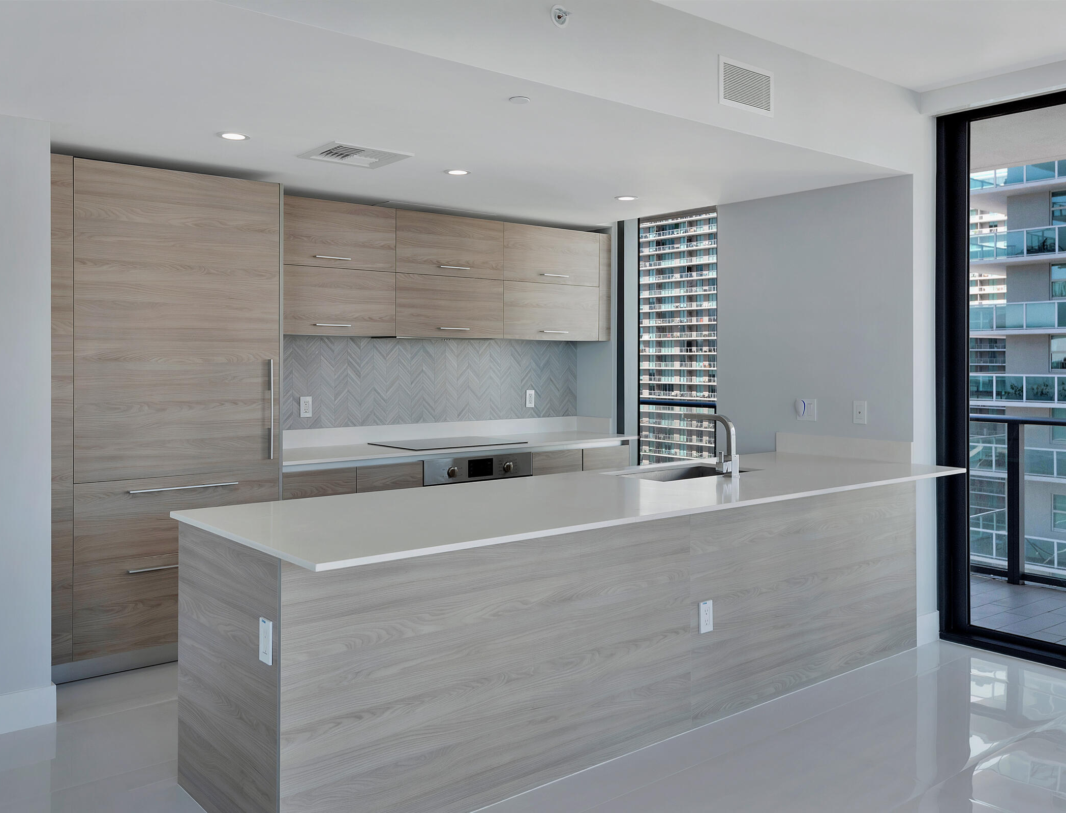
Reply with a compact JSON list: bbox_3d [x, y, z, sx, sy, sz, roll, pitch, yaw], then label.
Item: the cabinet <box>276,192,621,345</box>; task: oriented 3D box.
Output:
[{"bbox_3d":[-0.551,-0.788,5.688,2.477,0.738,0.360,-2,2,-38],"label":"cabinet"}]

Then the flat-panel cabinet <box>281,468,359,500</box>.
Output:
[{"bbox_3d":[-1.263,0.684,4.885,0.397,0.750,0.596,-2,2,-38],"label":"flat-panel cabinet"}]

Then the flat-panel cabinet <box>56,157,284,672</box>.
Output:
[{"bbox_3d":[-1.843,0.019,4.462,1.037,2.240,0.645,-2,2,-38],"label":"flat-panel cabinet"}]

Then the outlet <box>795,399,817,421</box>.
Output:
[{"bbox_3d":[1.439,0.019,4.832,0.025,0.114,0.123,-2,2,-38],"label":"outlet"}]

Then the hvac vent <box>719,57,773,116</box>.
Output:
[{"bbox_3d":[0.848,-1.260,3.605,0.335,0.186,0.020,-2,2,-38],"label":"hvac vent"}]

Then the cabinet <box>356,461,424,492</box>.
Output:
[{"bbox_3d":[-0.948,0.671,5.135,0.404,0.750,0.596,-2,2,-38],"label":"cabinet"}]

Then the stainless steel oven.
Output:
[{"bbox_3d":[-0.481,0.629,5.487,0.765,0.700,0.586,-2,2,-38],"label":"stainless steel oven"}]

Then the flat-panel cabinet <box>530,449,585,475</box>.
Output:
[{"bbox_3d":[-0.030,0.636,5.864,0.408,0.750,0.596,-2,2,-38],"label":"flat-panel cabinet"}]

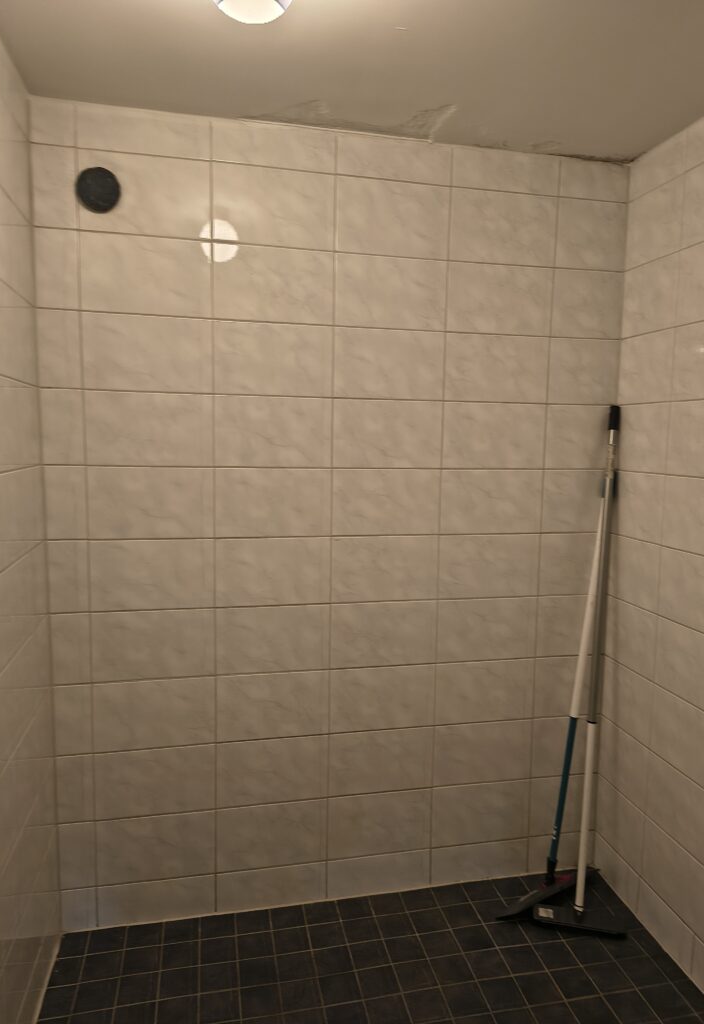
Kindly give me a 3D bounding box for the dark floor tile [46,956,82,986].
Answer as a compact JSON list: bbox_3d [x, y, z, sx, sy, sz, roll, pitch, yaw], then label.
[{"bbox_3d":[-0.752,1.220,1.880,0.076,0.010,0.098,-1,6,-12],"label":"dark floor tile"}]

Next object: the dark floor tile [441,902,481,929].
[{"bbox_3d":[0.323,1.199,2.098,0.097,0.009,0.097,0,6,-12],"label":"dark floor tile"}]

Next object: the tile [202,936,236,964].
[{"bbox_3d":[-0.365,1.205,1.945,0.097,0.009,0.097,0,6,-12],"label":"tile"}]

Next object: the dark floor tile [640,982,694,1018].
[{"bbox_3d":[0.801,1.243,1.801,0.098,0.010,0.098,-1,6,-12],"label":"dark floor tile"}]

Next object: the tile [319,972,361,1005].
[{"bbox_3d":[-0.030,1.228,1.823,0.097,0.009,0.097,-1,6,-12],"label":"tile"}]

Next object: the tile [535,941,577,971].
[{"bbox_3d":[0.564,1.229,1.963,0.097,0.009,0.097,0,7,-13],"label":"tile"}]

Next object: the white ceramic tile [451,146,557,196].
[{"bbox_3d":[0.444,-0.983,2.054,0.330,0.112,0.010,0,7,-13],"label":"white ceramic tile"}]

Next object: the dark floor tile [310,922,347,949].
[{"bbox_3d":[-0.072,1.211,2.025,0.097,0.009,0.097,0,7,-13],"label":"dark floor tile"}]

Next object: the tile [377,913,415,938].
[{"bbox_3d":[0.125,1.209,2.067,0.098,0.010,0.098,-1,6,-12],"label":"tile"}]

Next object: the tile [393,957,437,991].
[{"bbox_3d":[0.170,1.241,1.889,0.099,0.009,0.099,-1,6,-12],"label":"tile"}]

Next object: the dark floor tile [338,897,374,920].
[{"bbox_3d":[0.004,1.202,2.150,0.099,0.009,0.099,-1,7,-13],"label":"dark floor tile"}]

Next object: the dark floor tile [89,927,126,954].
[{"bbox_3d":[-0.686,1.204,1.988,0.097,0.009,0.092,0,7,-13],"label":"dark floor tile"}]

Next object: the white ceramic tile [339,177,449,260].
[{"bbox_3d":[0.116,-0.820,1.985,0.330,0.199,0.009,-1,7,-13],"label":"white ceramic tile"}]

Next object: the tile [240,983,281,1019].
[{"bbox_3d":[-0.226,1.237,1.790,0.099,0.009,0.099,-1,7,-13],"label":"tile"}]

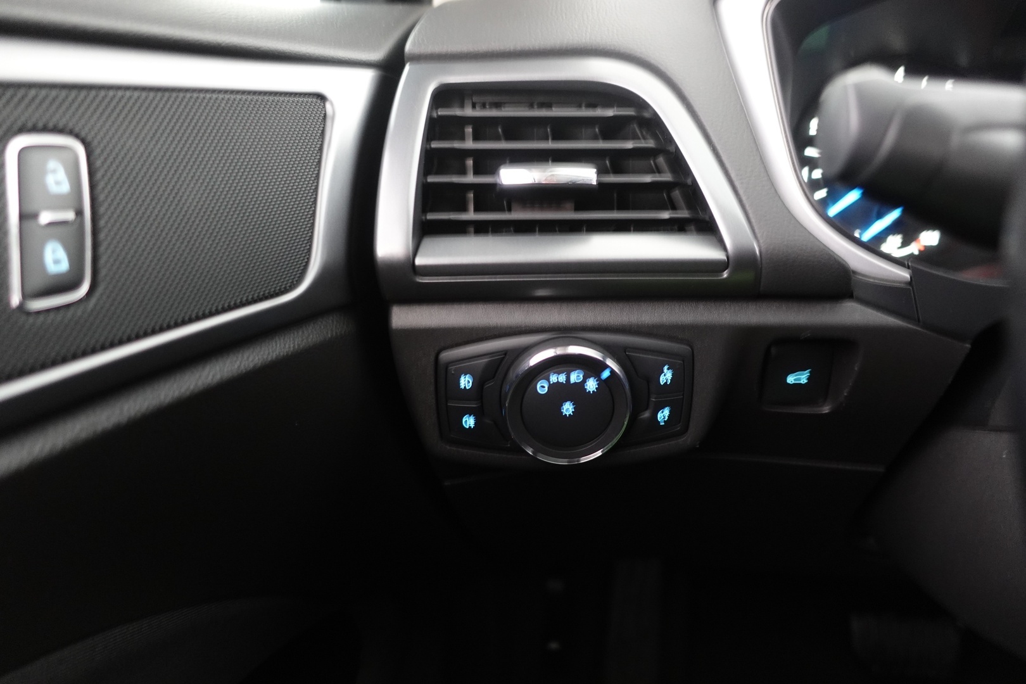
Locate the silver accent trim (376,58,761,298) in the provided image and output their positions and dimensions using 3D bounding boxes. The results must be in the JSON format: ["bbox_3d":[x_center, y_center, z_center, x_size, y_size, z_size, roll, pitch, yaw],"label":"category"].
[{"bbox_3d":[0.022,-0.068,0.290,0.155,0.096,0.040,0,8,-3],"label":"silver accent trim"}]

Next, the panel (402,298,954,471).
[{"bbox_3d":[0.067,0.018,0.288,0.232,0.066,0.048,0,12,-2],"label":"panel"}]

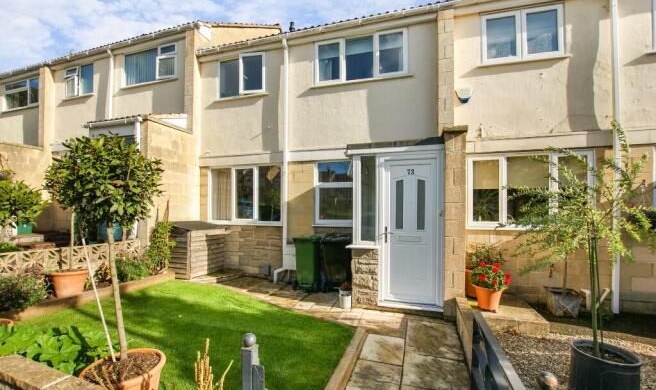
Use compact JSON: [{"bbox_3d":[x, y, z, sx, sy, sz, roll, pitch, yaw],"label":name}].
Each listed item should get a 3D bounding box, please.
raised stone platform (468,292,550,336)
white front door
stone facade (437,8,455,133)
[{"bbox_3d":[2.534,1.717,4.139,1.040,0.160,0.900,0,0,18],"label":"raised stone platform"},{"bbox_3d":[1.162,0.520,3.842,0.834,2.142,0.100,0,-1,16],"label":"white front door"},{"bbox_3d":[2.070,-2.168,4.760,0.260,2.100,0.140,0,0,18],"label":"stone facade"}]

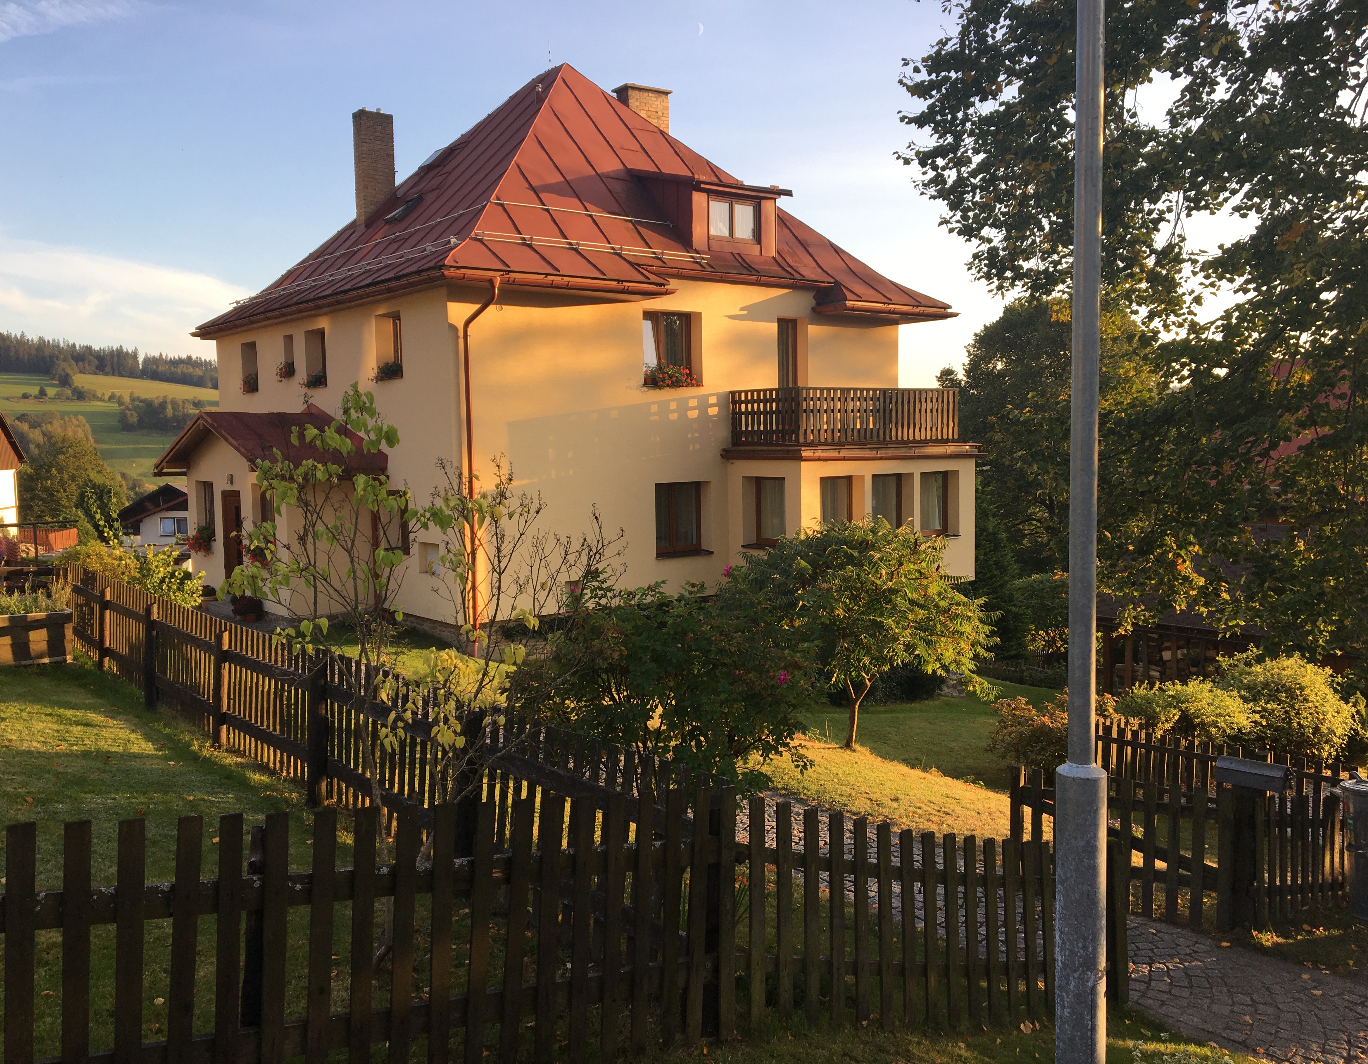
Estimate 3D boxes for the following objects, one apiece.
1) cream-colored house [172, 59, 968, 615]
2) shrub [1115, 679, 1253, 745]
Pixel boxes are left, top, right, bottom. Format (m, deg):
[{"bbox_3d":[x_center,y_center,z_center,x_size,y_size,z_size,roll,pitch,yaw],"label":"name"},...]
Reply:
[{"bbox_3d":[-3.092,-4.515,25.722,13.650,11.410,13.700,-5,6,-39],"label":"cream-colored house"},{"bbox_3d":[4.913,1.888,11.700,1.300,0.900,1.150,-1,5,0],"label":"shrub"}]

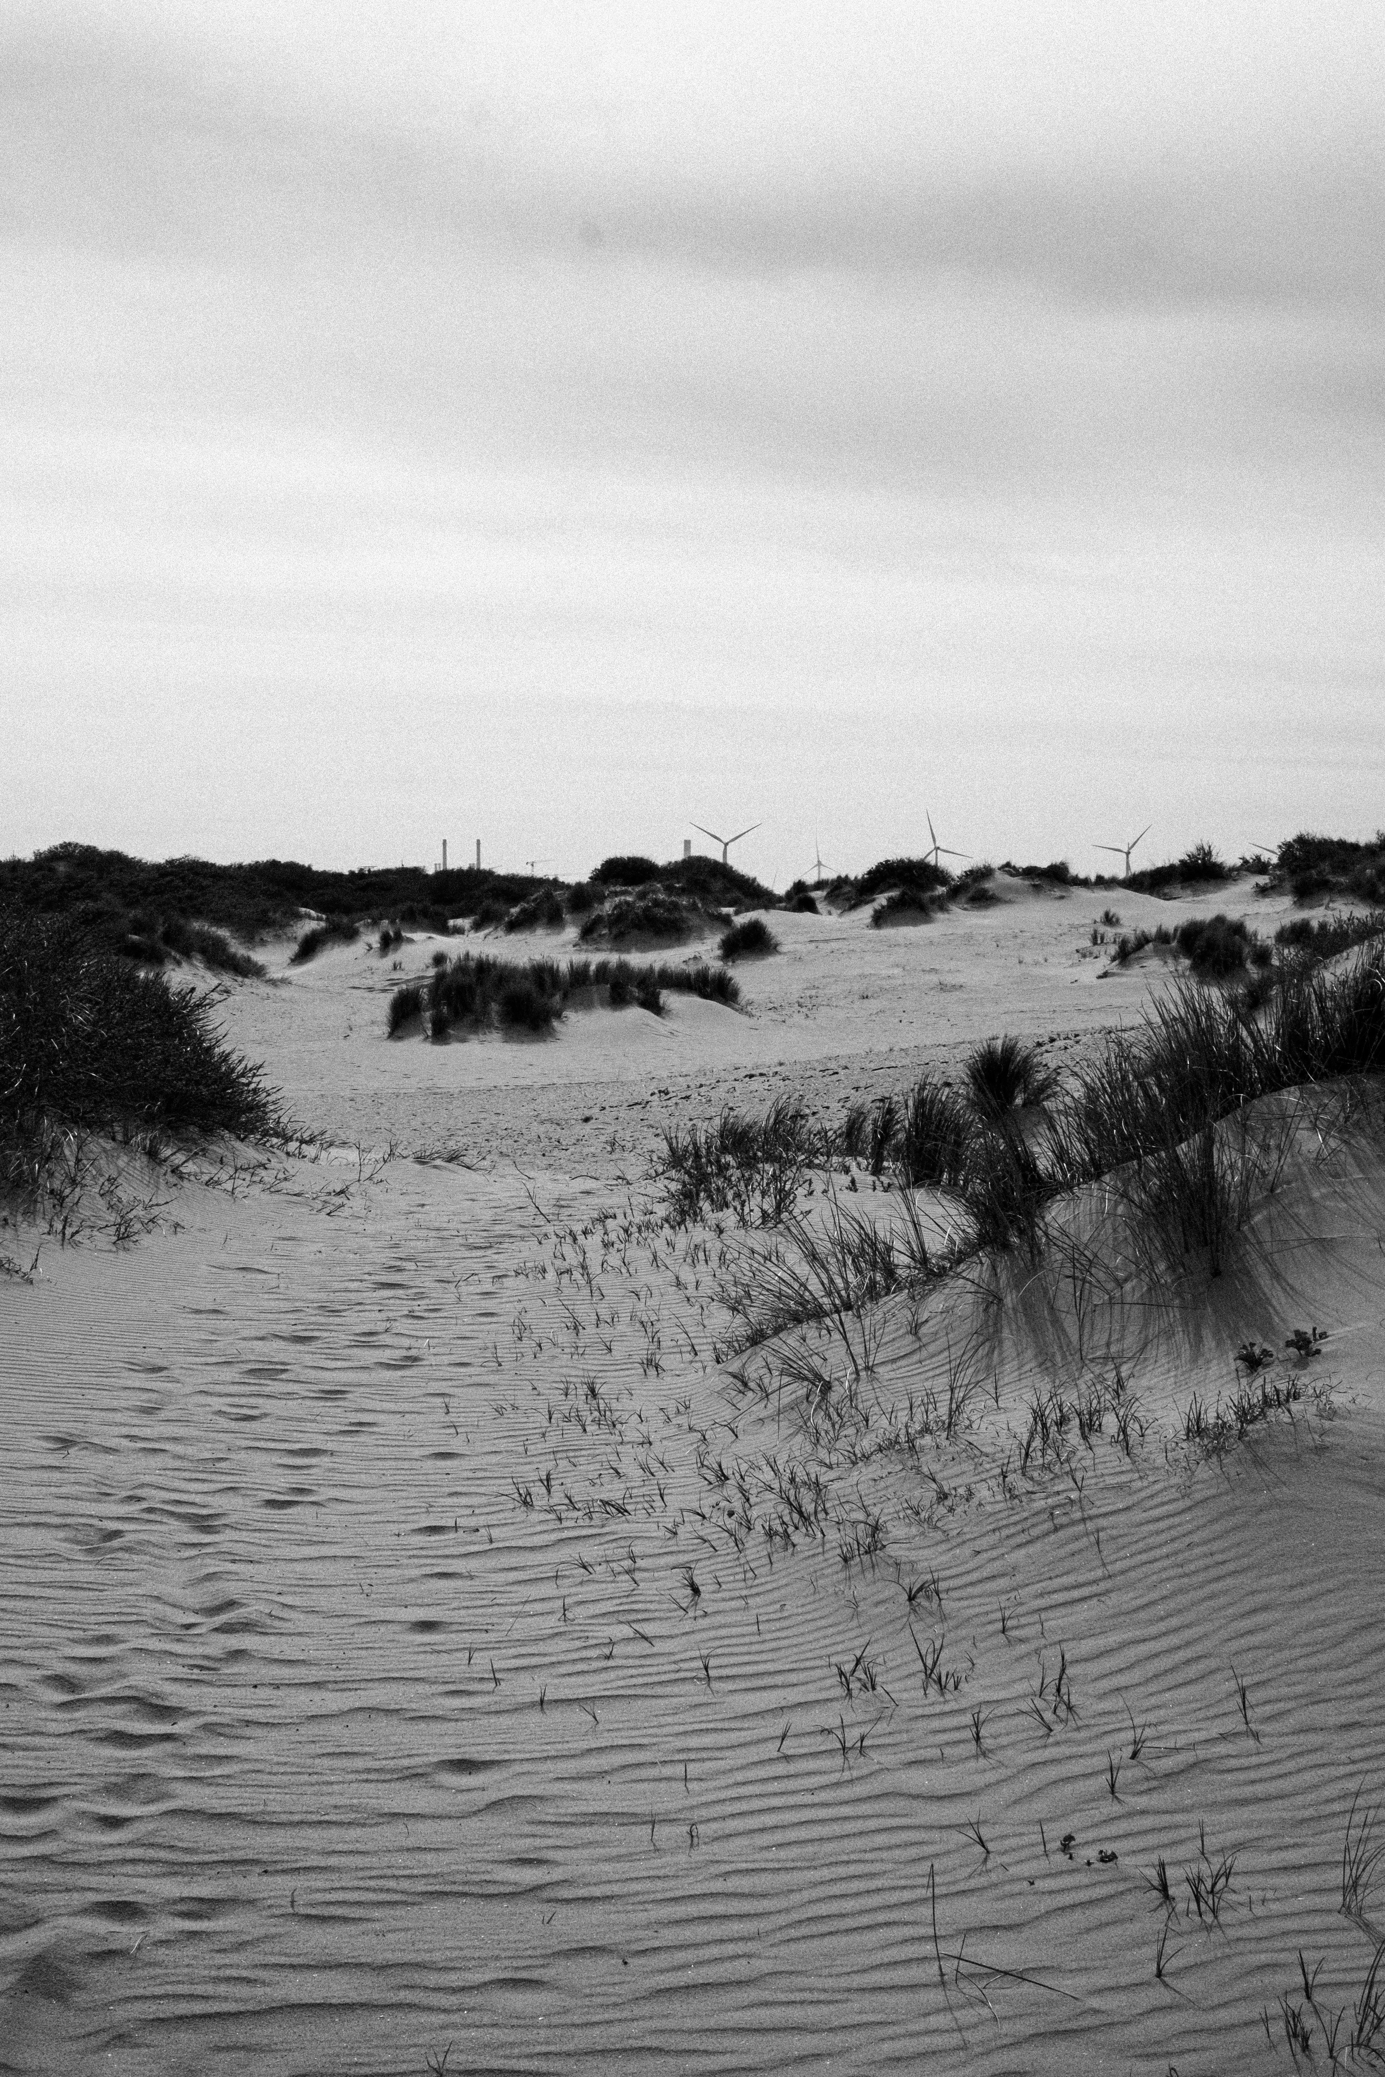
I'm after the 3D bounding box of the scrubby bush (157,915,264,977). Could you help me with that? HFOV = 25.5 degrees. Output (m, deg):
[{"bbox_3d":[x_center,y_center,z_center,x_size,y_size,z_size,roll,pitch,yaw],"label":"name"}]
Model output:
[{"bbox_3d":[-8.672,-1.678,55.000,1.927,1.076,1.500,0,3,0],"label":"scrubby bush"}]

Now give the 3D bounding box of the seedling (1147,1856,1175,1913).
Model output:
[{"bbox_3d":[0.674,1.218,4.400,0.040,0.074,0.045,0,3,0],"label":"seedling"}]

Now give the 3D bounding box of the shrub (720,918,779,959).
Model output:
[{"bbox_3d":[1.208,-2.122,65.000,1.242,0.879,1.150,0,3,0],"label":"shrub"}]

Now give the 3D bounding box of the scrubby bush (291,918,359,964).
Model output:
[{"bbox_3d":[-7.919,-2.084,66.000,1.472,0.951,1.200,0,3,0],"label":"scrubby bush"}]

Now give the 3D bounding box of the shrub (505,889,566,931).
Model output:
[{"bbox_3d":[-4.223,-3.438,82.000,1.654,1.151,1.500,0,3,0],"label":"shrub"}]

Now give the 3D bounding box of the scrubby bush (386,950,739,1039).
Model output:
[{"bbox_3d":[-1.741,-0.588,41.000,4.745,1.137,2.400,0,3,0],"label":"scrubby bush"}]

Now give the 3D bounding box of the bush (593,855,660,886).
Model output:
[{"bbox_3d":[-2.258,-5.739,105.000,2.285,1.059,2.000,0,3,0],"label":"bush"}]

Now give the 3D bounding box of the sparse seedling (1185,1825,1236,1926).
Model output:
[{"bbox_3d":[0.737,1.191,4.350,0.074,0.120,0.080,0,3,0],"label":"sparse seedling"}]

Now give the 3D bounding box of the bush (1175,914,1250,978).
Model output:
[{"bbox_3d":[7.827,-1.404,46.000,1.148,0.947,1.100,0,3,0],"label":"bush"}]

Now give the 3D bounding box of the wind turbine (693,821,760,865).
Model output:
[{"bbox_3d":[36.441,-183.800,3300.000,81.000,100.000,11.000,-1,3,-13],"label":"wind turbine"}]

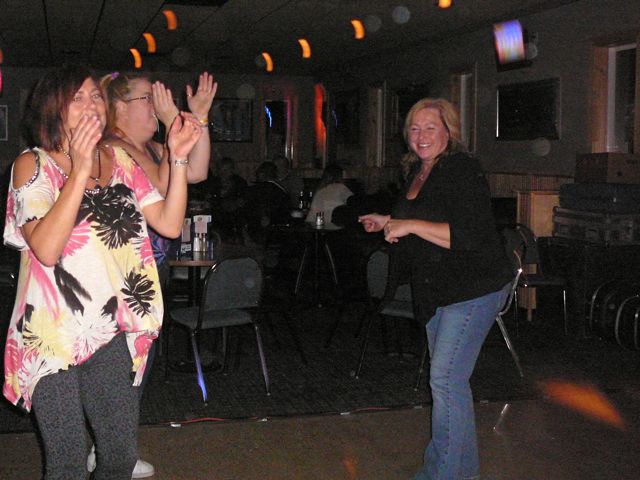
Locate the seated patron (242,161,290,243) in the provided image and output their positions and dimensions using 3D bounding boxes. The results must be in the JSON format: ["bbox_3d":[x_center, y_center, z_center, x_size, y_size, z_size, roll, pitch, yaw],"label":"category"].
[{"bbox_3d":[-0.500,-0.133,6.403,0.520,1.270,0.780,2,9,14],"label":"seated patron"}]

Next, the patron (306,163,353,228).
[{"bbox_3d":[0.029,-0.148,6.553,0.500,1.250,0.780,-5,10,-30],"label":"patron"}]

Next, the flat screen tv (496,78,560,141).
[{"bbox_3d":[1.998,-1.246,6.200,0.090,0.550,0.880,-4,10,-24],"label":"flat screen tv"}]

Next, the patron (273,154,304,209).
[{"bbox_3d":[-0.371,-0.244,6.993,0.520,1.310,0.780,-2,9,-11],"label":"patron"}]

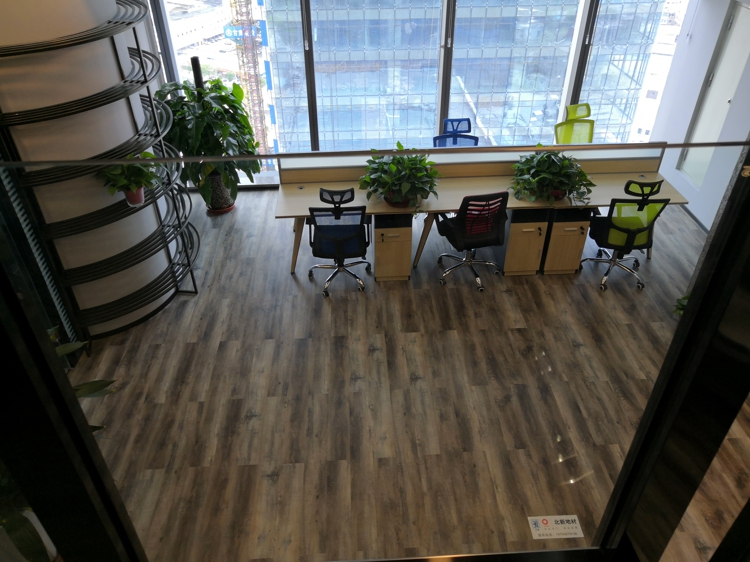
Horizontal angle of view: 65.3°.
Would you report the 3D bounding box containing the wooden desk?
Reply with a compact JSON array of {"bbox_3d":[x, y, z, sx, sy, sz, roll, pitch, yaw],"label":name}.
[{"bbox_3d":[0.934,-0.505,5.537,3.600,0.745,0.650,-2,37,-2],"label":"wooden desk"}]

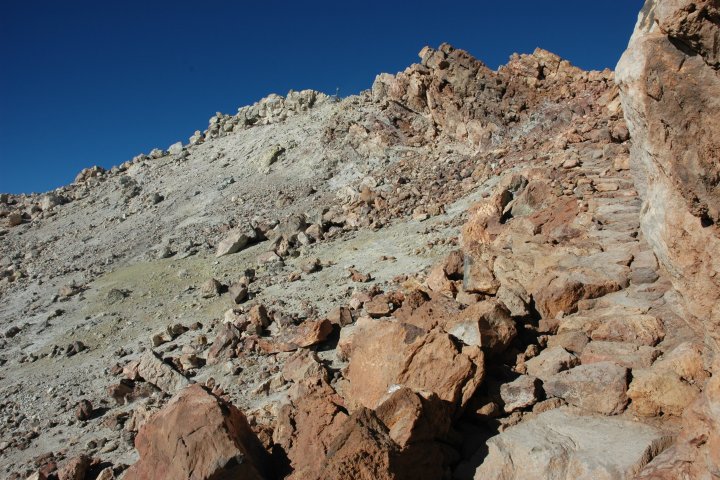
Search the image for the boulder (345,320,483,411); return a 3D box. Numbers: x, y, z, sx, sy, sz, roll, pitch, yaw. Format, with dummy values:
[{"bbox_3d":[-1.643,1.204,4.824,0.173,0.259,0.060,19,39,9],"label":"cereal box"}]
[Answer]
[{"bbox_3d":[0.335,0.790,3.300,0.830,0.580,0.650,0,-7,0],"label":"boulder"}]

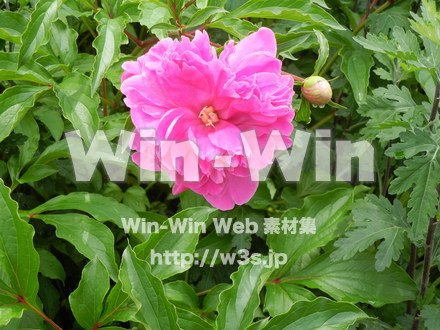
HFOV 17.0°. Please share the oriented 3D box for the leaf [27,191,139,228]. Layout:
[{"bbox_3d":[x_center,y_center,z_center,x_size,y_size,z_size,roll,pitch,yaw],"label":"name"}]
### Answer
[{"bbox_3d":[-0.114,0.038,1.230,0.094,0.018,0.036,8,43,0],"label":"leaf"}]

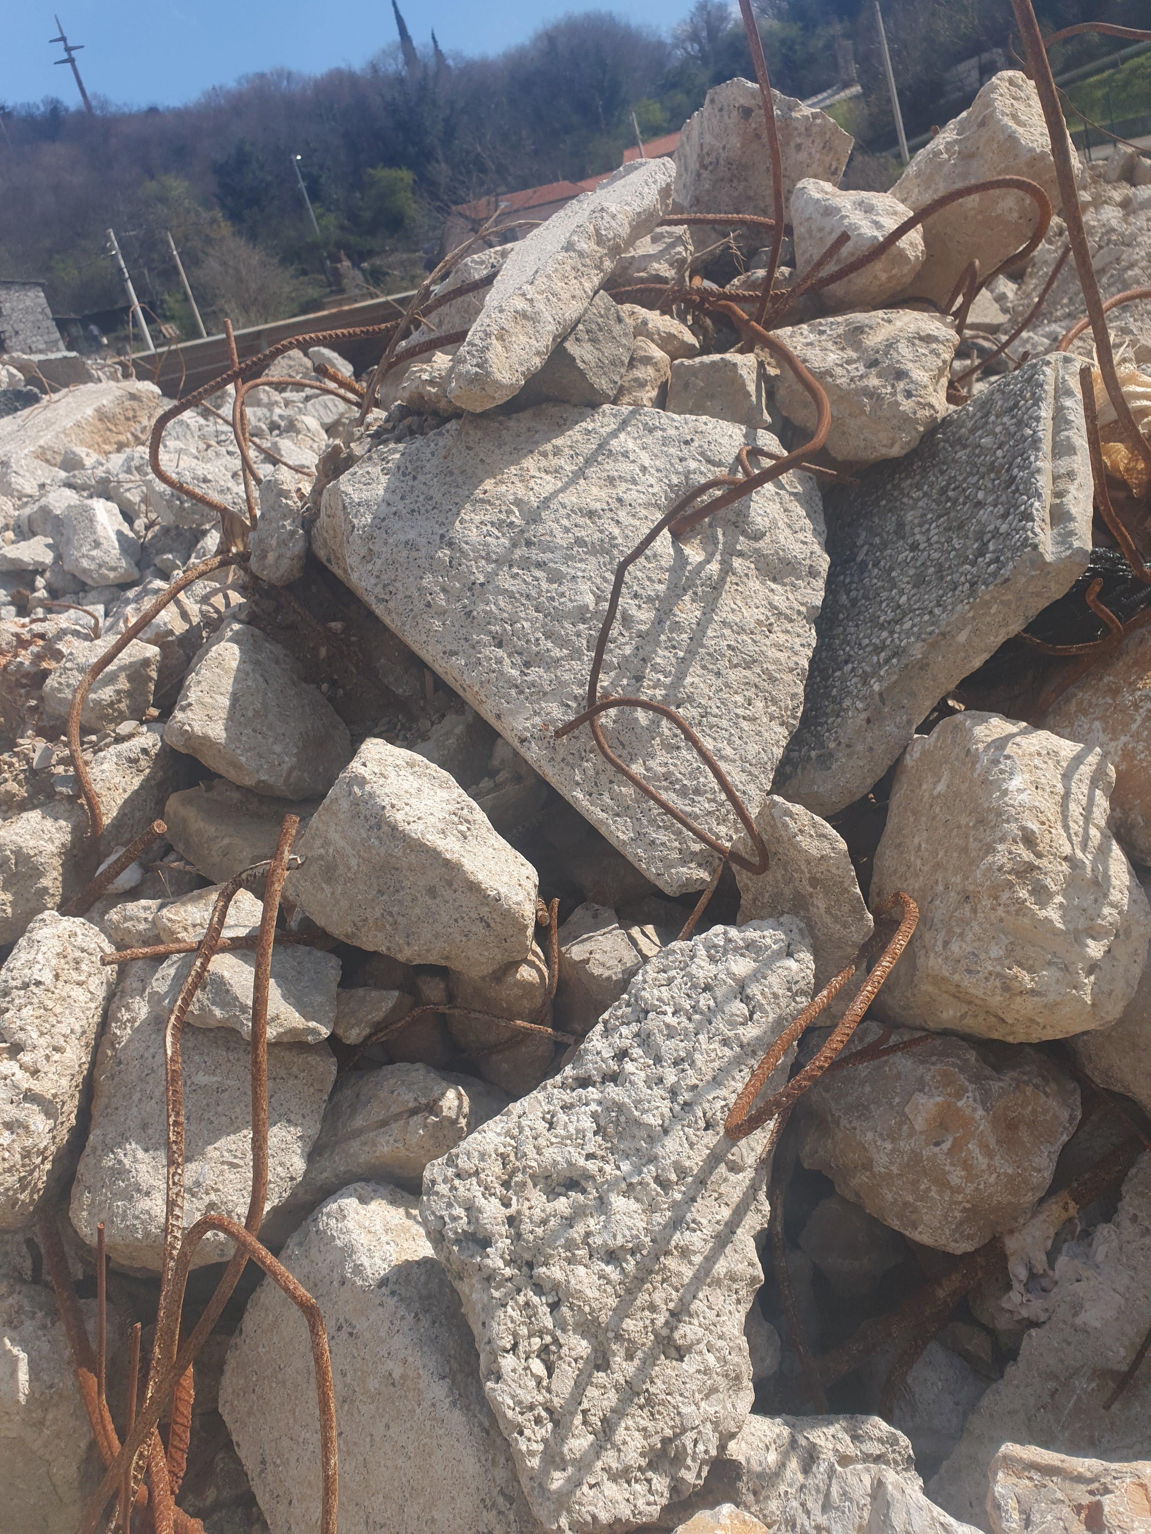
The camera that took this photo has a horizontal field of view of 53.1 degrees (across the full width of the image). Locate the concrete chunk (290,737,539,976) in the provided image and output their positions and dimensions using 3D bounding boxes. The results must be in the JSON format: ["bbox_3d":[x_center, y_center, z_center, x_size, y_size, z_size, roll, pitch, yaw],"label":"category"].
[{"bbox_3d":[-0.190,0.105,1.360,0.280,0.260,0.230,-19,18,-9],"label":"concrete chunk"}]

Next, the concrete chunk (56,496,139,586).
[{"bbox_3d":[-1.244,-0.588,3.000,0.215,0.215,0.200,-22,18,-17],"label":"concrete chunk"}]

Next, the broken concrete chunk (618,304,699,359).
[{"bbox_3d":[0.126,-0.679,1.800,0.125,0.100,0.120,-13,18,9],"label":"broken concrete chunk"}]

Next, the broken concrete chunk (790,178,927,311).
[{"bbox_3d":[0.476,-0.881,1.950,0.215,0.220,0.200,-10,18,18],"label":"broken concrete chunk"}]

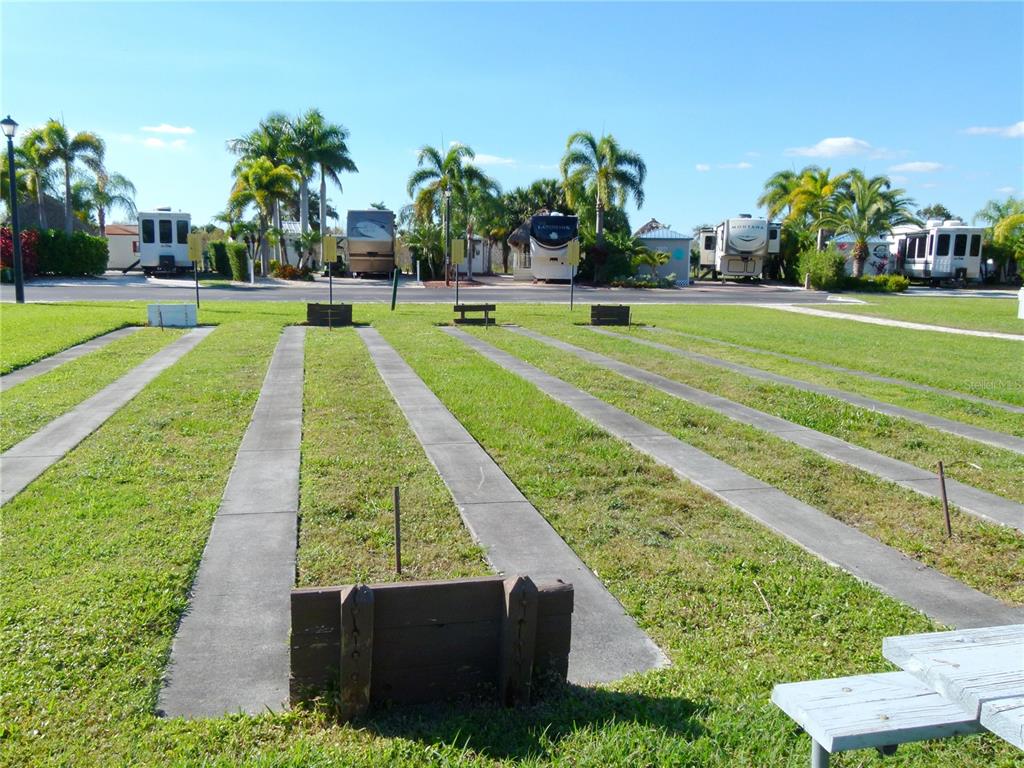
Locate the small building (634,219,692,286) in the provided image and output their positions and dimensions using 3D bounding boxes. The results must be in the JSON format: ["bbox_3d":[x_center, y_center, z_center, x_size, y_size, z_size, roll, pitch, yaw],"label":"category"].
[{"bbox_3d":[7.930,-6.599,39.647,2.750,3.000,2.900,2,10,5],"label":"small building"}]

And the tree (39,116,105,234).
[{"bbox_3d":[-24.312,-10.307,42.329,3.690,8.259,3.690,-4,11,-29],"label":"tree"}]

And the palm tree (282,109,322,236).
[{"bbox_3d":[-12.453,-11.643,46.235,3.300,9.418,3.300,-1,10,-15],"label":"palm tree"}]

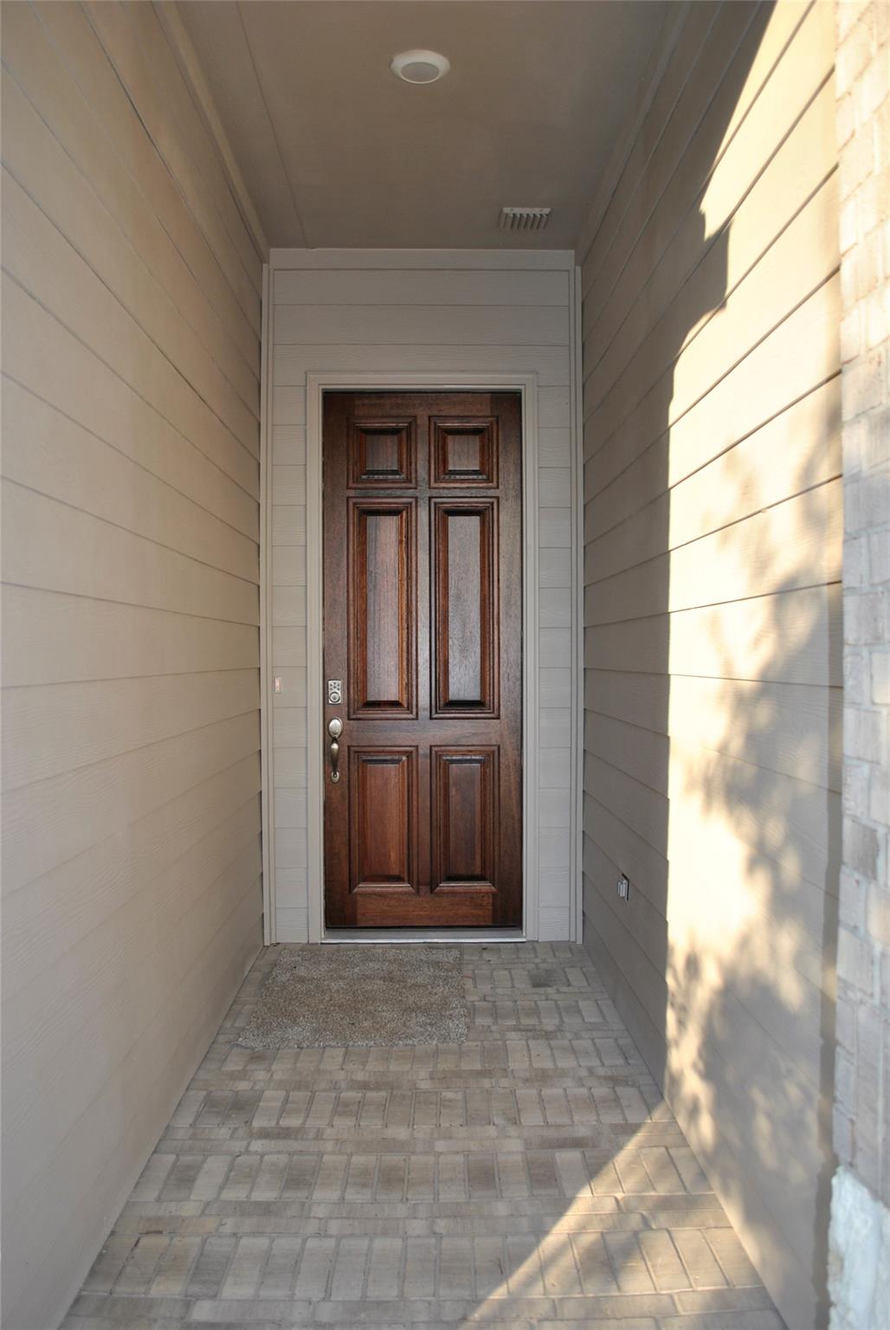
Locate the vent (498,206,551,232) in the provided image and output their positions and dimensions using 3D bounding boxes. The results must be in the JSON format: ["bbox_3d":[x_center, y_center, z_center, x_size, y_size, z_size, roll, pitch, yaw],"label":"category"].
[{"bbox_3d":[0.331,-1.830,4.125,0.203,0.022,0.195,0,0,-1],"label":"vent"}]

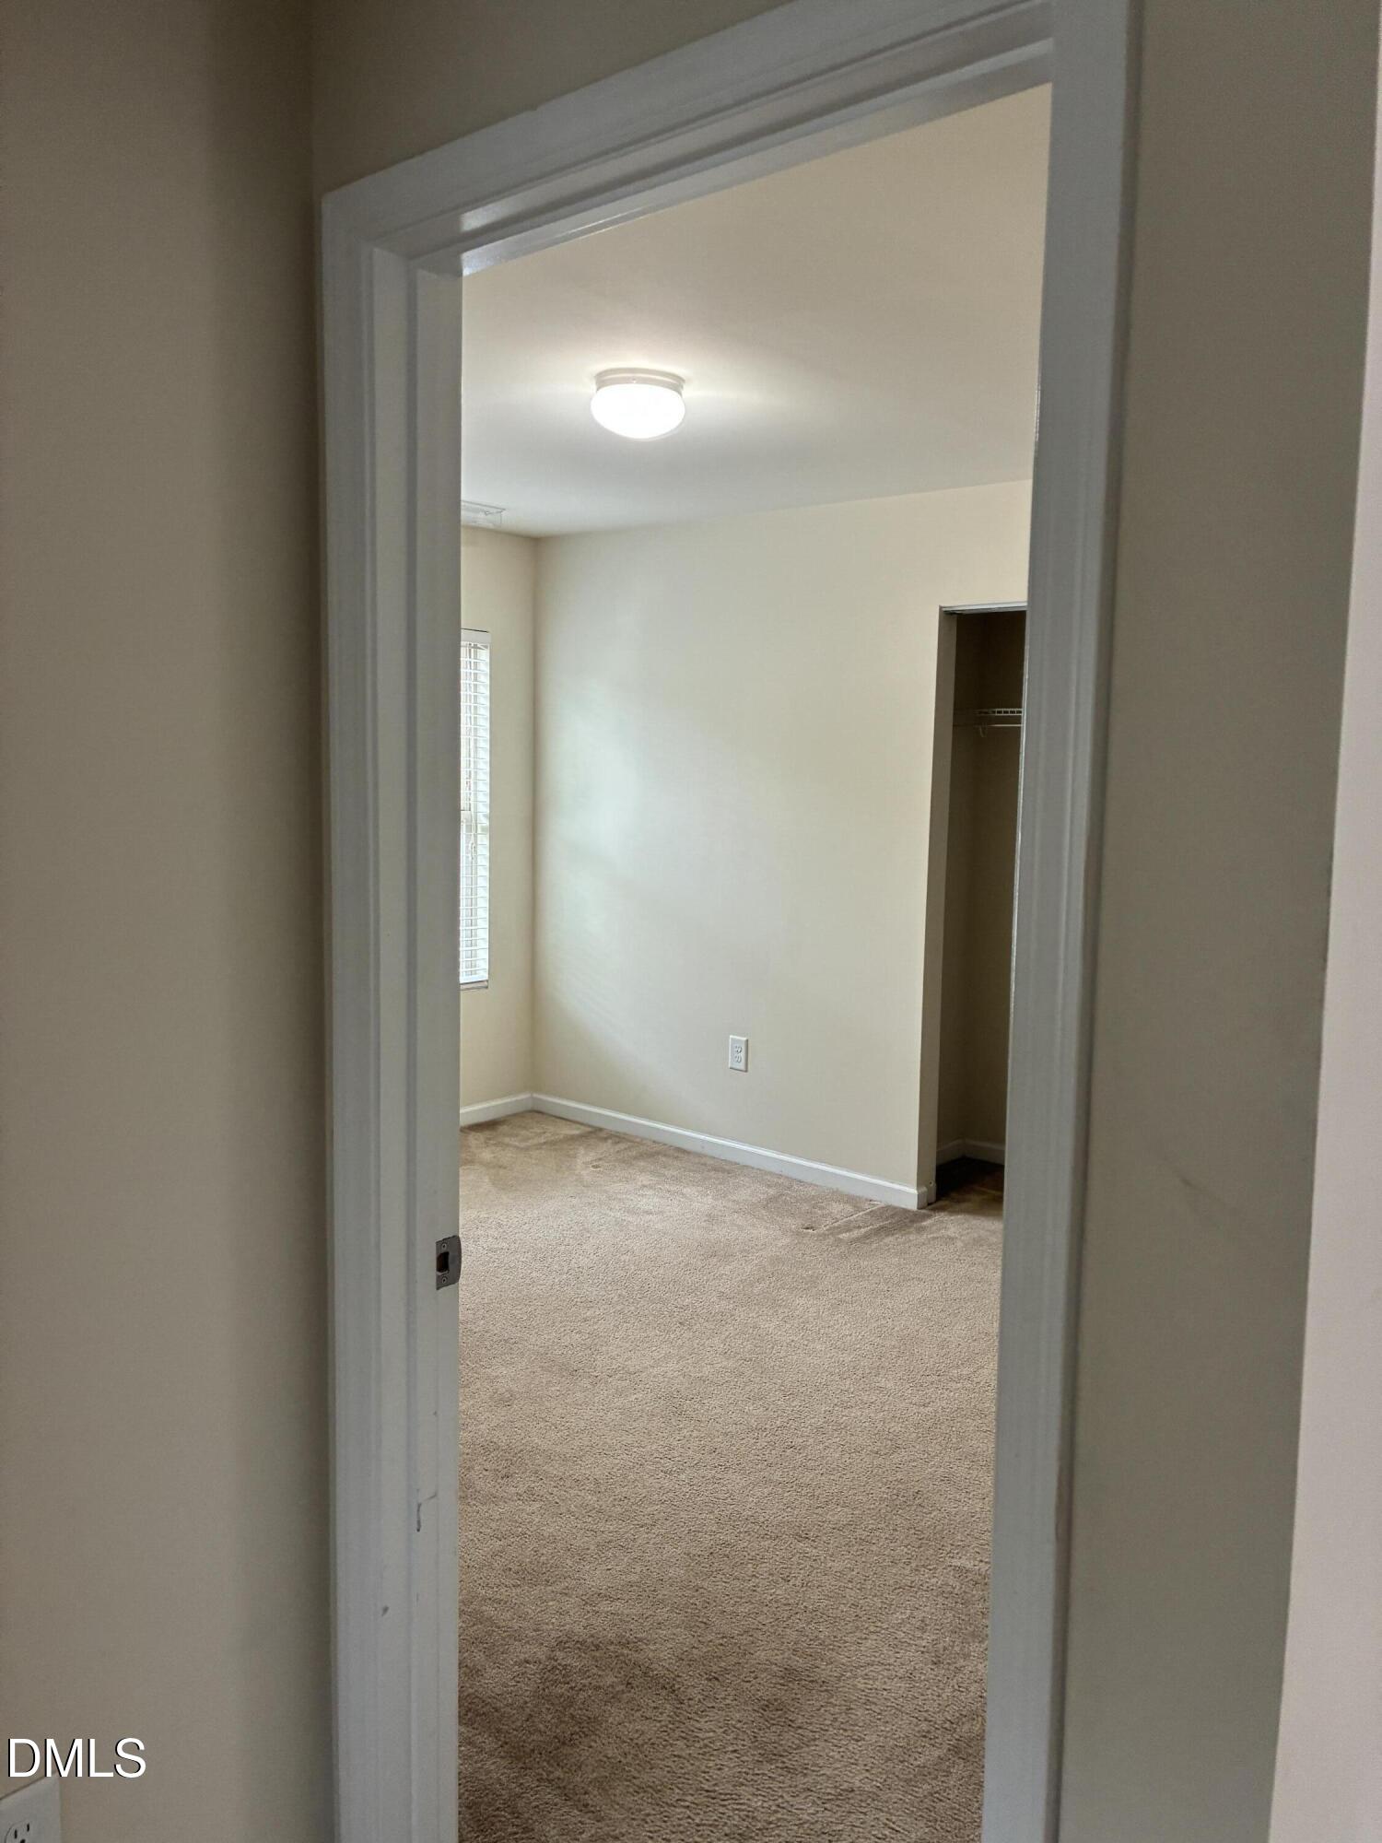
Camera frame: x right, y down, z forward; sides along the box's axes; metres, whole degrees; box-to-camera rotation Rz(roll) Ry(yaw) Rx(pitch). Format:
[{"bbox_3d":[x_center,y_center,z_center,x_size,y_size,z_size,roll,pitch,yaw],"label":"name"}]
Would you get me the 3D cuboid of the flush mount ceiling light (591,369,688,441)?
[{"bbox_3d":[-0.127,-1.268,3.429,0.237,0.135,0.237,1,6,0],"label":"flush mount ceiling light"}]

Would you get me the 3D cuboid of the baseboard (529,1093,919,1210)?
[{"bbox_3d":[0.050,0.869,5.412,1.985,0.074,0.016,7,8,42],"label":"baseboard"}]

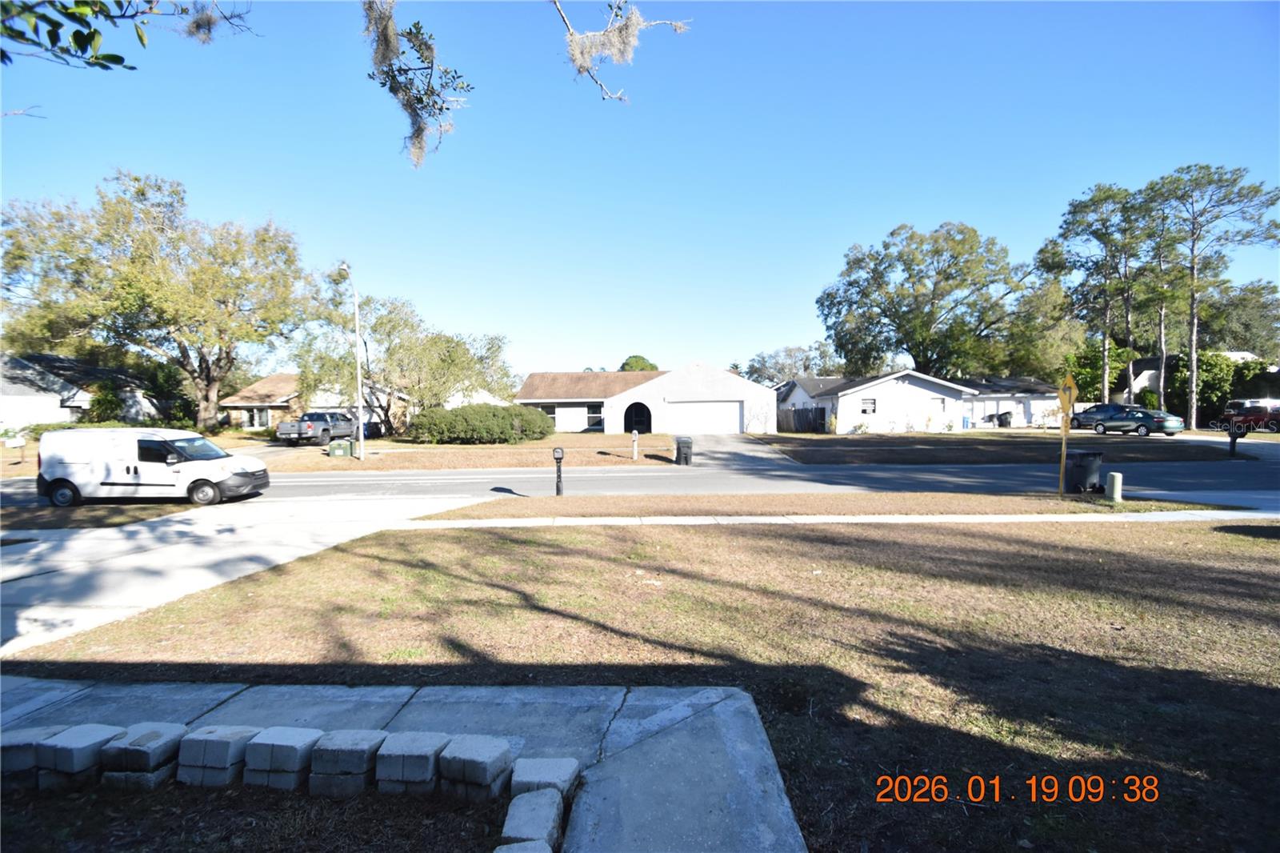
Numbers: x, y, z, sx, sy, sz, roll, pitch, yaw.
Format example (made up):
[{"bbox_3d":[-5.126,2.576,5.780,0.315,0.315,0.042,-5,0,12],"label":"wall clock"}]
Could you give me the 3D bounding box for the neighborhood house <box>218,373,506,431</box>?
[{"bbox_3d":[-22.800,-1.900,41.800,16.500,4.700,13.000,0,2,-3],"label":"neighborhood house"}]

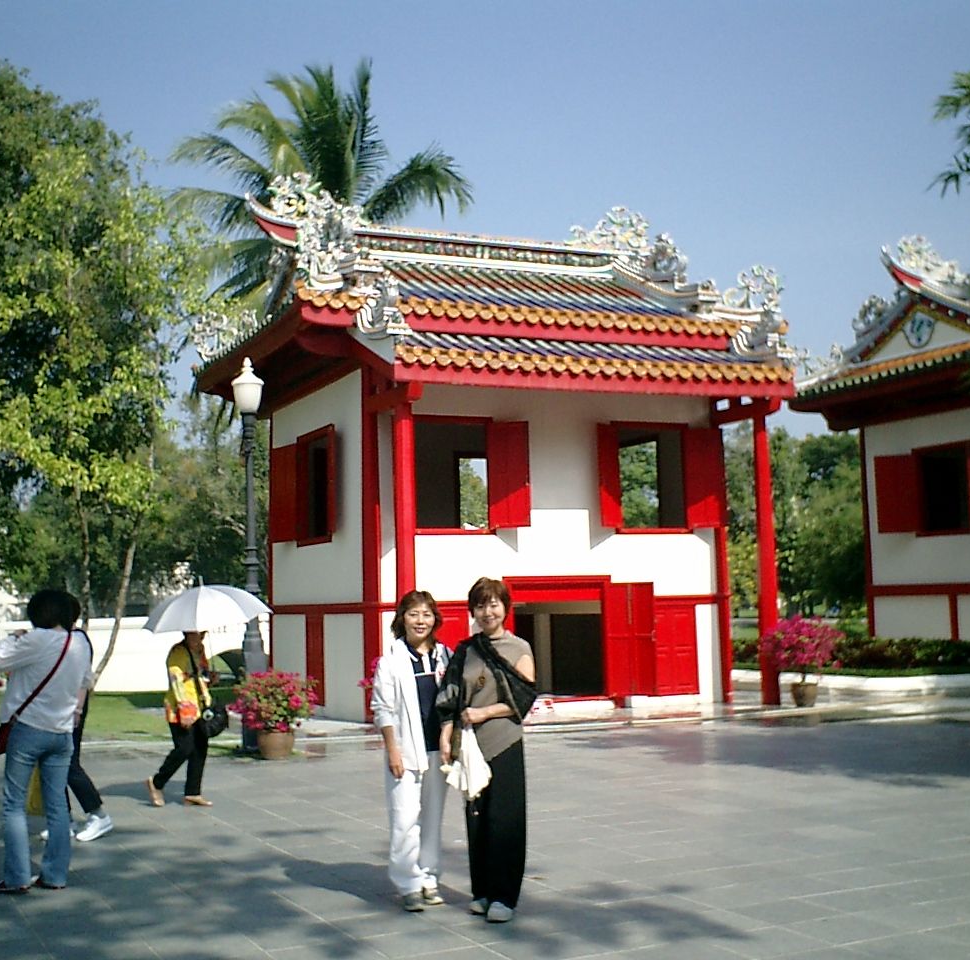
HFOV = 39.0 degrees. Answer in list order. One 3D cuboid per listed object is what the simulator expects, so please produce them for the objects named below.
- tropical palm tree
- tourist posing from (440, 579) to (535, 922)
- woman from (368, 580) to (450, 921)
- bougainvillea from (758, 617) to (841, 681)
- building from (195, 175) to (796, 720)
[{"bbox_3d":[-3.256,-2.387,28.455,6.600,12.806,6.600,-2,-5,0],"label":"tropical palm tree"},{"bbox_3d":[-0.004,1.292,6.724,0.480,1.610,0.360,-2,-5,3],"label":"tourist posing"},{"bbox_3d":[-0.366,1.325,6.863,0.430,1.540,0.300,0,-5,-12],"label":"woman"},{"bbox_3d":[4.033,2.145,17.605,1.050,0.820,1.000,-2,-5,0],"label":"bougainvillea"},{"bbox_3d":[0.090,-0.516,19.328,6.900,7.400,6.200,1,-6,-25],"label":"building"}]

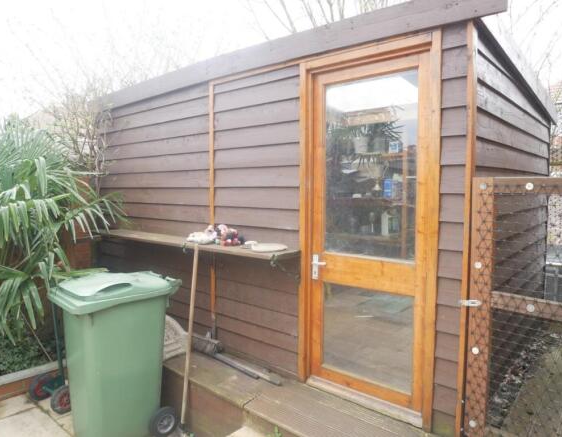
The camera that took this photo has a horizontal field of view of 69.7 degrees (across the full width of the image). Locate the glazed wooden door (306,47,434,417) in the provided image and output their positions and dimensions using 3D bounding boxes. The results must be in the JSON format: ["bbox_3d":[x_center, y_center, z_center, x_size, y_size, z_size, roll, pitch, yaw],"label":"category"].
[{"bbox_3d":[0.503,0.081,2.437,0.770,1.985,0.055,3,5,39],"label":"glazed wooden door"}]

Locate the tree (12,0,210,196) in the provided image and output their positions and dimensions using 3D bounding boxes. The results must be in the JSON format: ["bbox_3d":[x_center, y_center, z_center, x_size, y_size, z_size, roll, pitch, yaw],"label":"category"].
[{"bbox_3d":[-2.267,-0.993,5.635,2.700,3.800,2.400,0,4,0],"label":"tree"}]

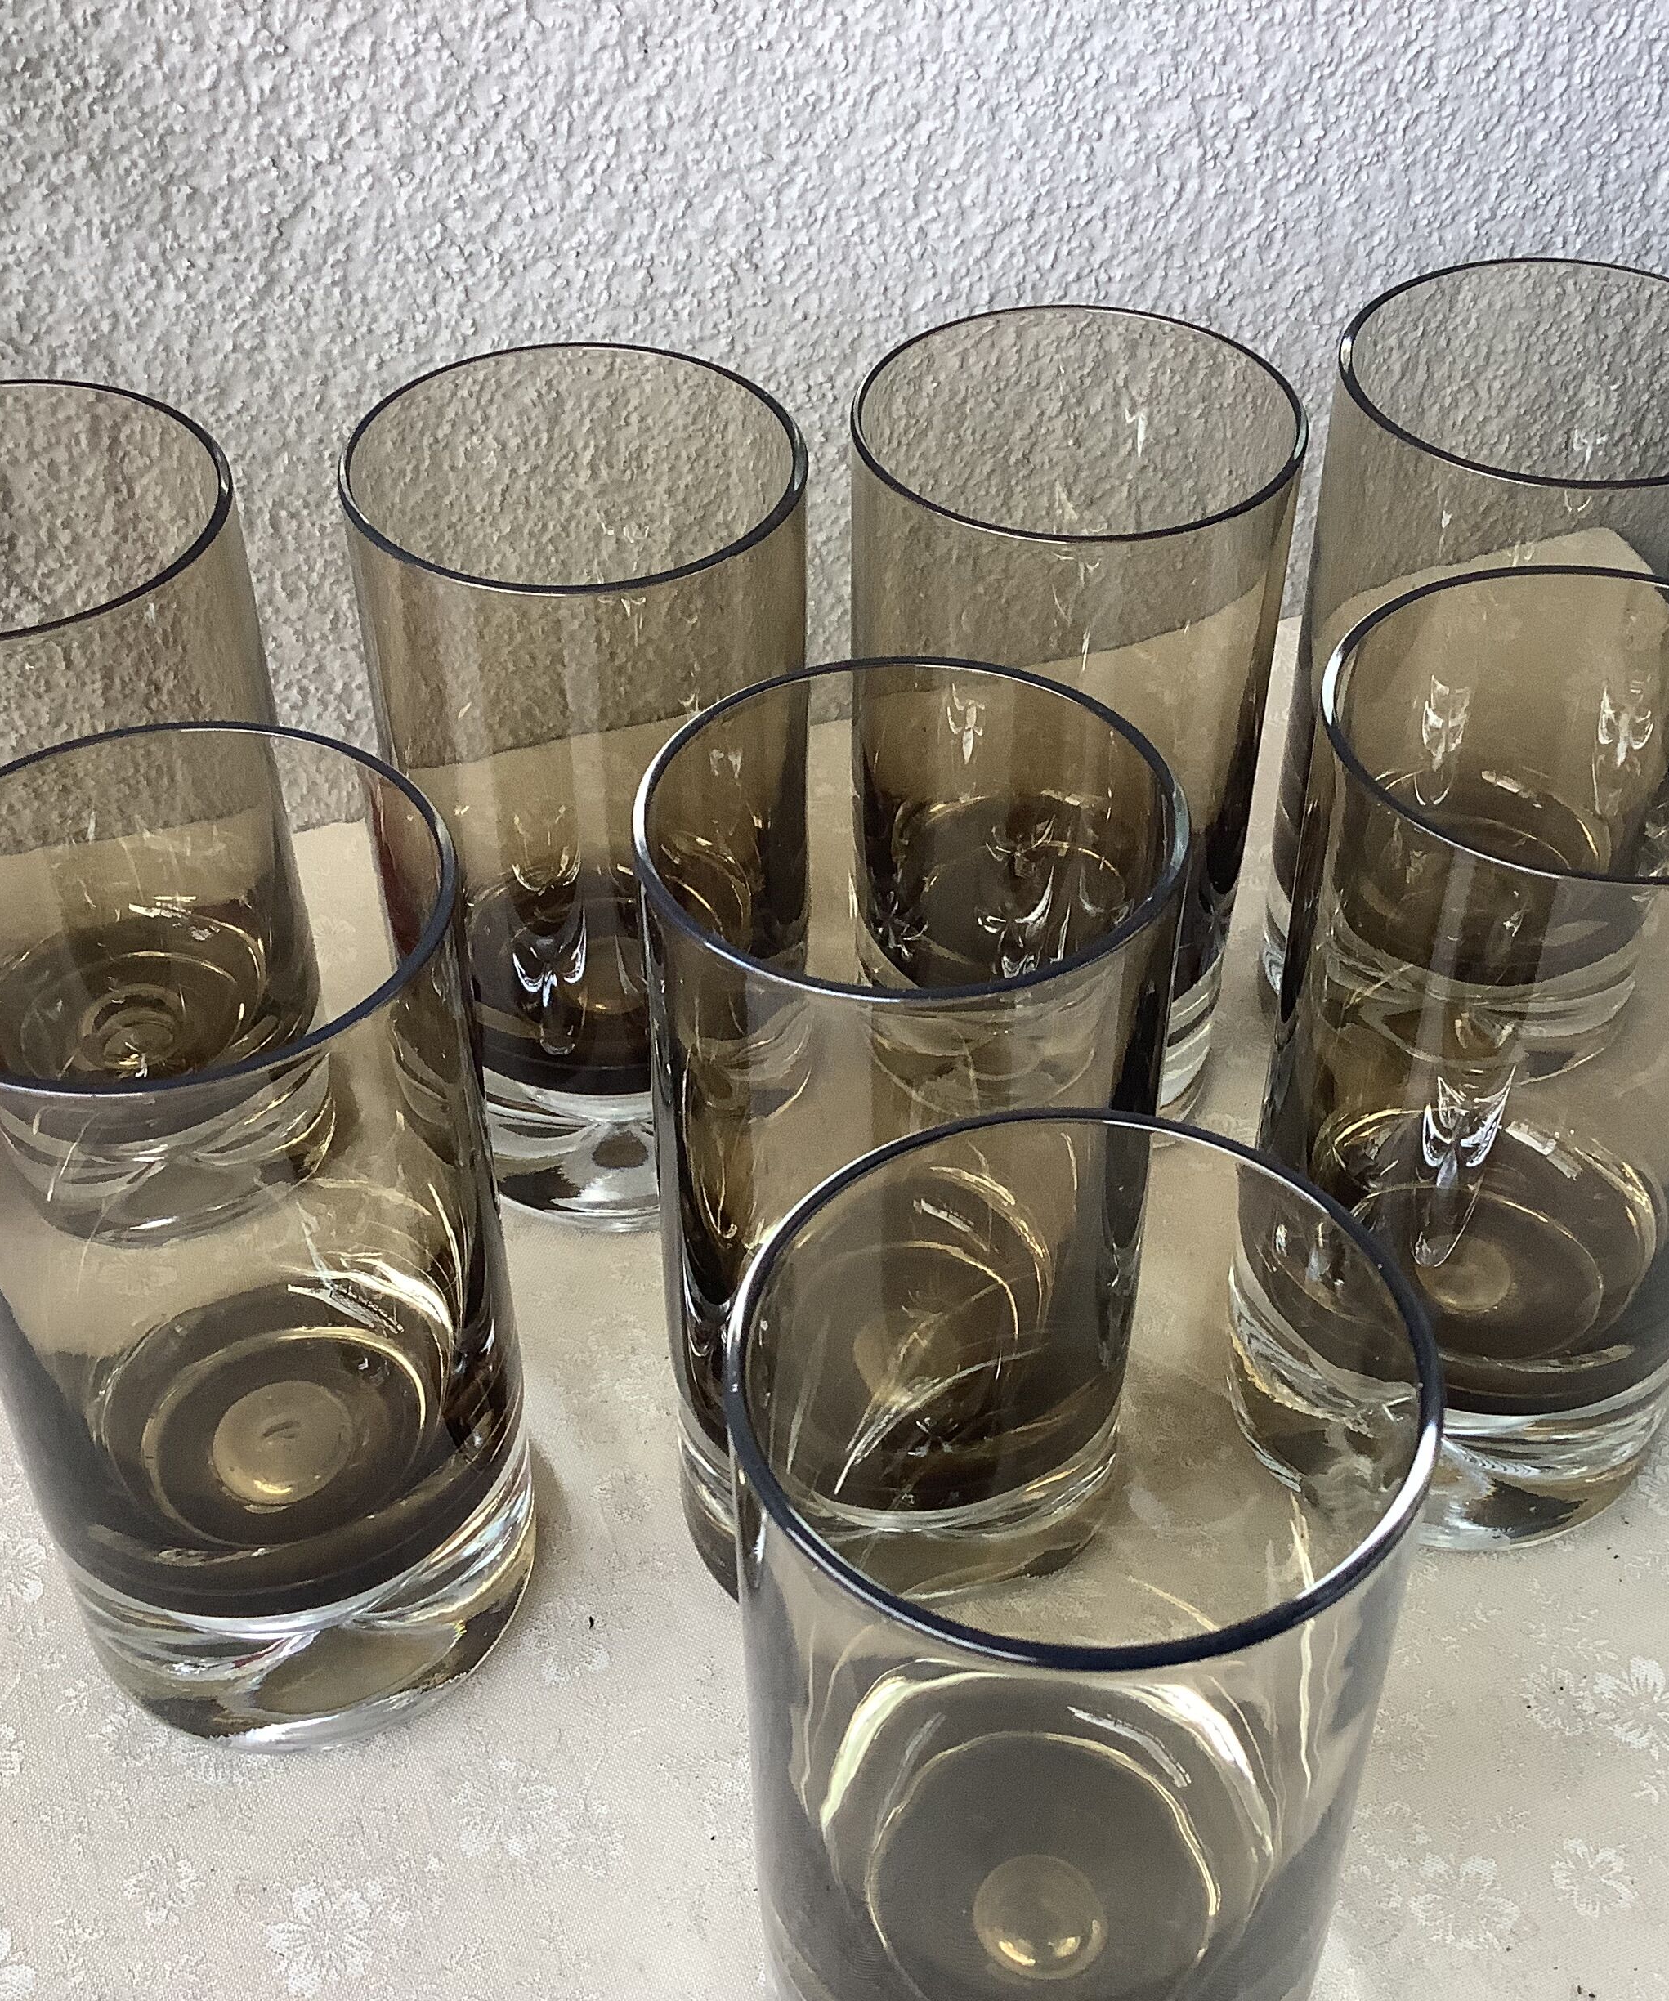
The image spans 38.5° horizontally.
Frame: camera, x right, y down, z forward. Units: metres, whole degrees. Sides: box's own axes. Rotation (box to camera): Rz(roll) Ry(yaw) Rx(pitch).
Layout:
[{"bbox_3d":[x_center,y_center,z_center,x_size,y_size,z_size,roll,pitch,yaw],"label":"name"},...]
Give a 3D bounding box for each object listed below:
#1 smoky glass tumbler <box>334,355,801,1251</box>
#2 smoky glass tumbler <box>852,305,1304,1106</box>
[{"bbox_3d":[-0.039,-0.030,0.410,0.071,0.141,0.071,0,42,0],"label":"smoky glass tumbler"},{"bbox_3d":[0.038,-0.039,0.419,0.071,0.141,0.071,0,42,0],"label":"smoky glass tumbler"}]

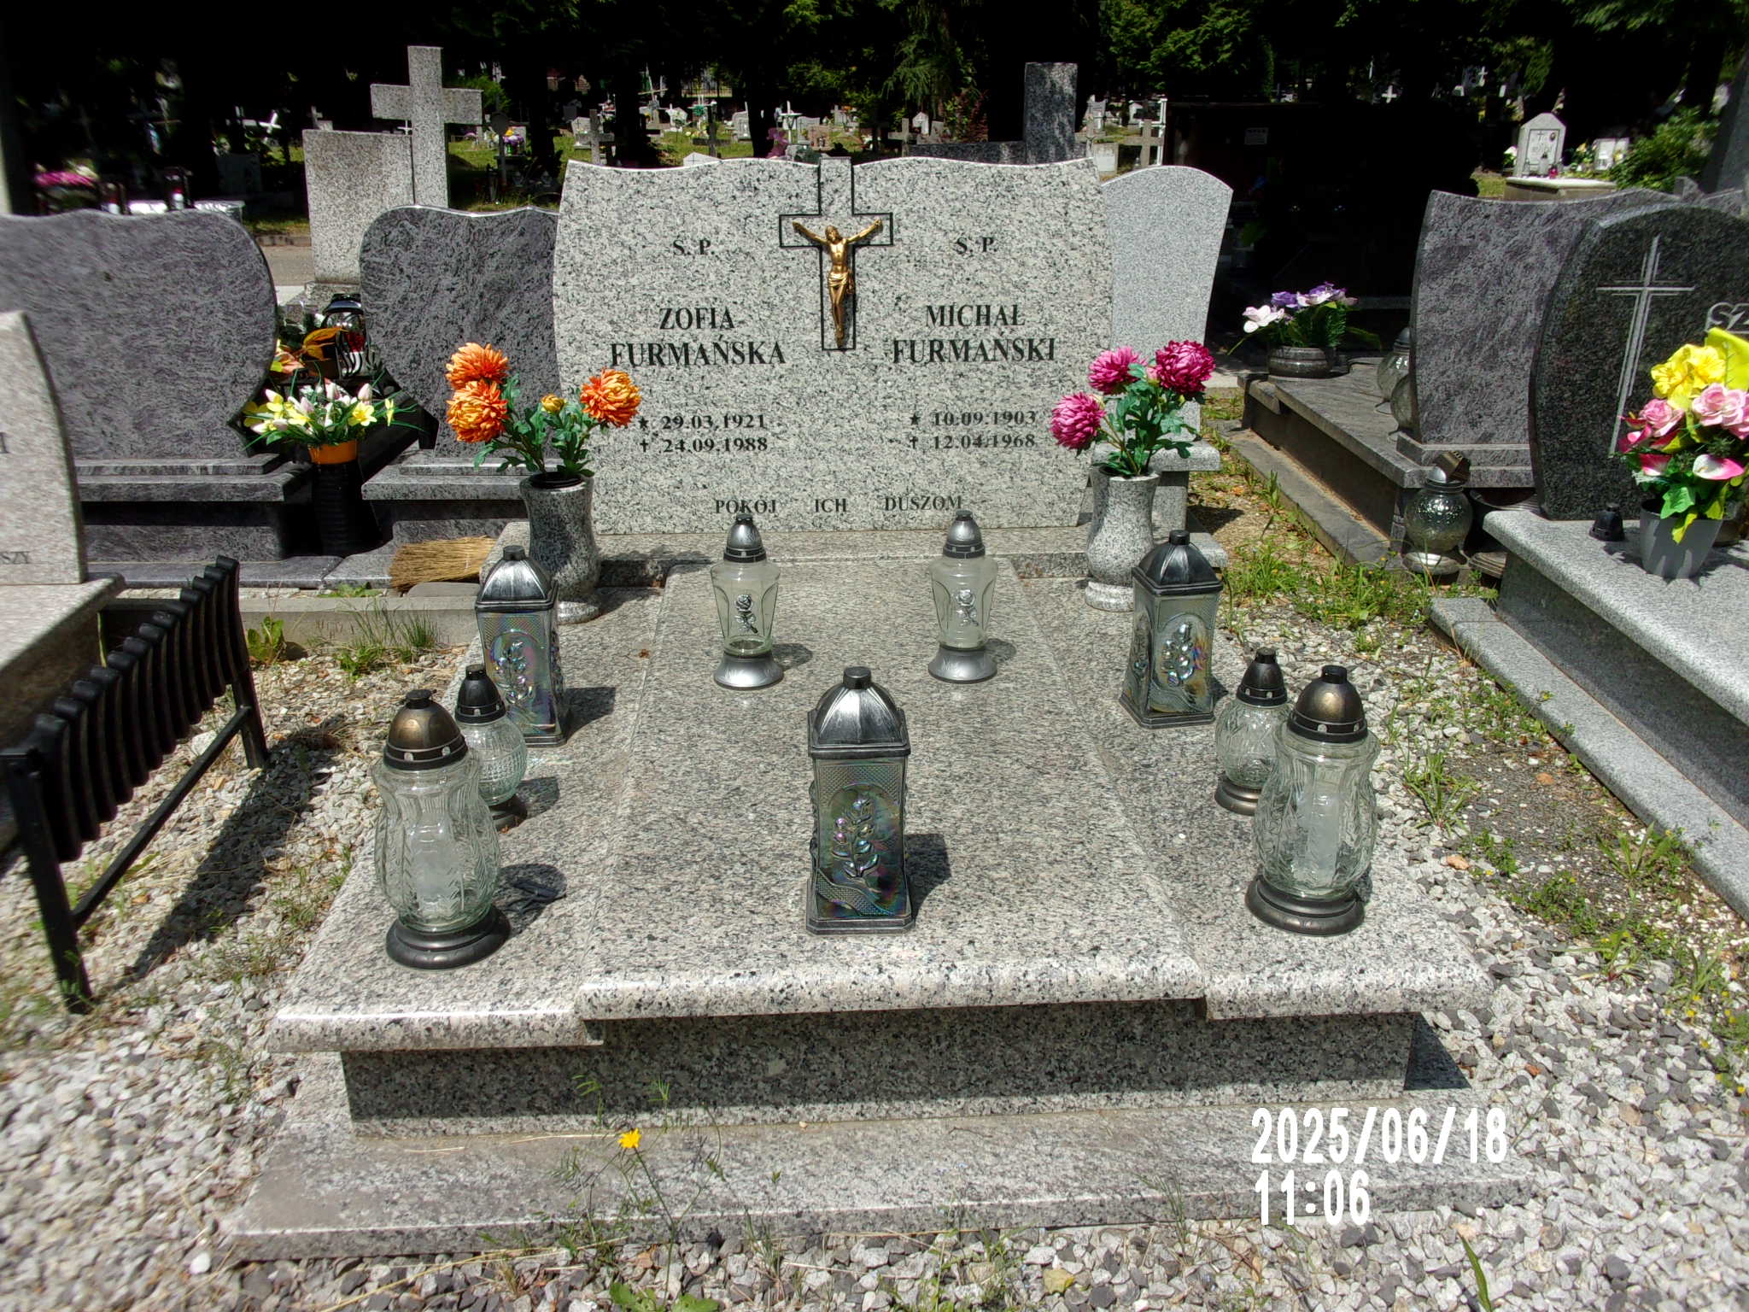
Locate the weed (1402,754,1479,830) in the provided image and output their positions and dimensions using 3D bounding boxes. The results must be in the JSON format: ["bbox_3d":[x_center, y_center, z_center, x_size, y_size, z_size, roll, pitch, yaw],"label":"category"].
[{"bbox_3d":[1.131,0.274,2.837,0.151,0.108,0.130,-1,23,-3],"label":"weed"}]

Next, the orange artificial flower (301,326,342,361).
[{"bbox_3d":[-1.828,-1.033,4.679,0.135,0.110,0.120,-2,22,-3],"label":"orange artificial flower"}]

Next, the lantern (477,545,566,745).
[{"bbox_3d":[-0.634,-0.026,2.554,0.145,0.353,0.145,-2,23,-6],"label":"lantern"}]

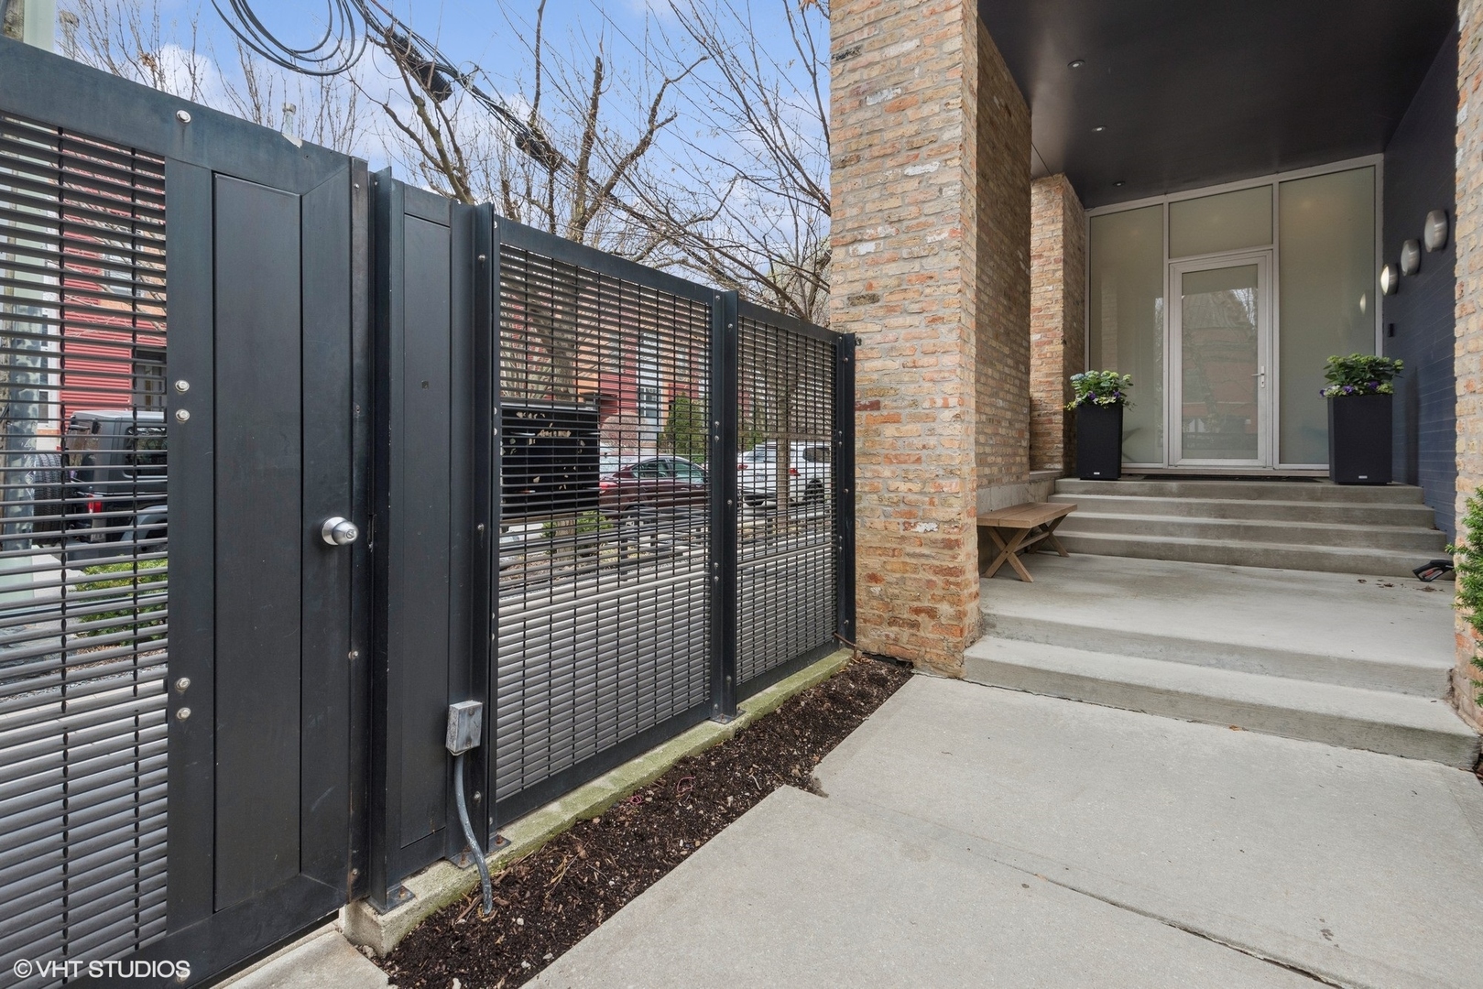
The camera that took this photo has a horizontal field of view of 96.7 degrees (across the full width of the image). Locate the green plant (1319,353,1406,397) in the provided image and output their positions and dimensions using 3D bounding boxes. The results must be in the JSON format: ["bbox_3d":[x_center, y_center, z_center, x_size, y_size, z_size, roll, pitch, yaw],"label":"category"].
[{"bbox_3d":[5.340,-1.025,5.690,0.490,0.340,0.470,2,3,35],"label":"green plant"}]

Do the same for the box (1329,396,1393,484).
[{"bbox_3d":[5.416,-0.475,5.782,0.380,0.765,0.380,1,2,35],"label":"box"}]

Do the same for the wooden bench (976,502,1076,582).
[{"bbox_3d":[2.267,0.343,5.160,0.390,0.437,1.920,1,2,35],"label":"wooden bench"}]

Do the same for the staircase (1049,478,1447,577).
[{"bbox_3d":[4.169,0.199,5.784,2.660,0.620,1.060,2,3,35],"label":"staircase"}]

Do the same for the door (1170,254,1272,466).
[{"bbox_3d":[5.167,-1.440,7.124,0.840,2.200,0.070,2,3,35],"label":"door"}]

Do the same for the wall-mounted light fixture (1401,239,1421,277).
[{"bbox_3d":[5.465,-1.934,5.382,0.100,0.270,0.240,2,3,35],"label":"wall-mounted light fixture"}]

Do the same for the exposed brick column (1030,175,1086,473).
[{"bbox_3d":[3.716,-1.899,7.868,0.460,3.220,1.450,1,2,35],"label":"exposed brick column"}]

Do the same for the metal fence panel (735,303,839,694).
[{"bbox_3d":[0.268,0.006,3.431,0.050,1.800,1.020,2,3,35],"label":"metal fence panel"}]

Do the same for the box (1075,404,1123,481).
[{"bbox_3d":[3.732,-0.538,6.858,0.380,0.765,0.380,1,2,35],"label":"box"}]

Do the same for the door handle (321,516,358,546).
[{"bbox_3d":[-0.910,0.087,1.513,0.066,0.067,0.067,1,2,35],"label":"door handle"}]

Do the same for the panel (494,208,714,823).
[{"bbox_3d":[-0.397,0.053,2.281,0.050,1.730,1.060,1,2,35],"label":"panel"}]

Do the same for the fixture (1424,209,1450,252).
[{"bbox_3d":[5.049,-1.921,4.794,0.100,0.270,0.240,2,3,35],"label":"fixture"}]

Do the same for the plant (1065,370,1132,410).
[{"bbox_3d":[3.729,-1.085,6.859,0.580,0.400,0.500,1,2,35],"label":"plant"}]

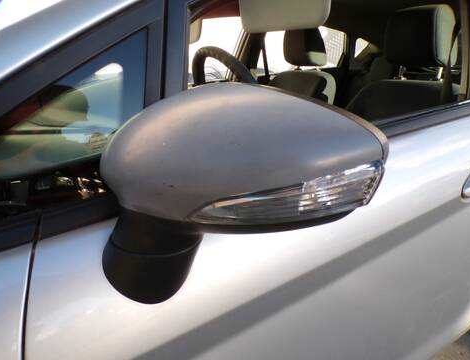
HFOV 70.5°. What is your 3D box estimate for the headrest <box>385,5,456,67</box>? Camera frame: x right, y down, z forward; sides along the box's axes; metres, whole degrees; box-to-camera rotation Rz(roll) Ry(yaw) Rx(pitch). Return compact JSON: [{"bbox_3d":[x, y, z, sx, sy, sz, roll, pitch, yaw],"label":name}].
[{"bbox_3d":[0.638,-0.487,1.130,0.120,0.190,0.240,-8,21,-28],"label":"headrest"}]

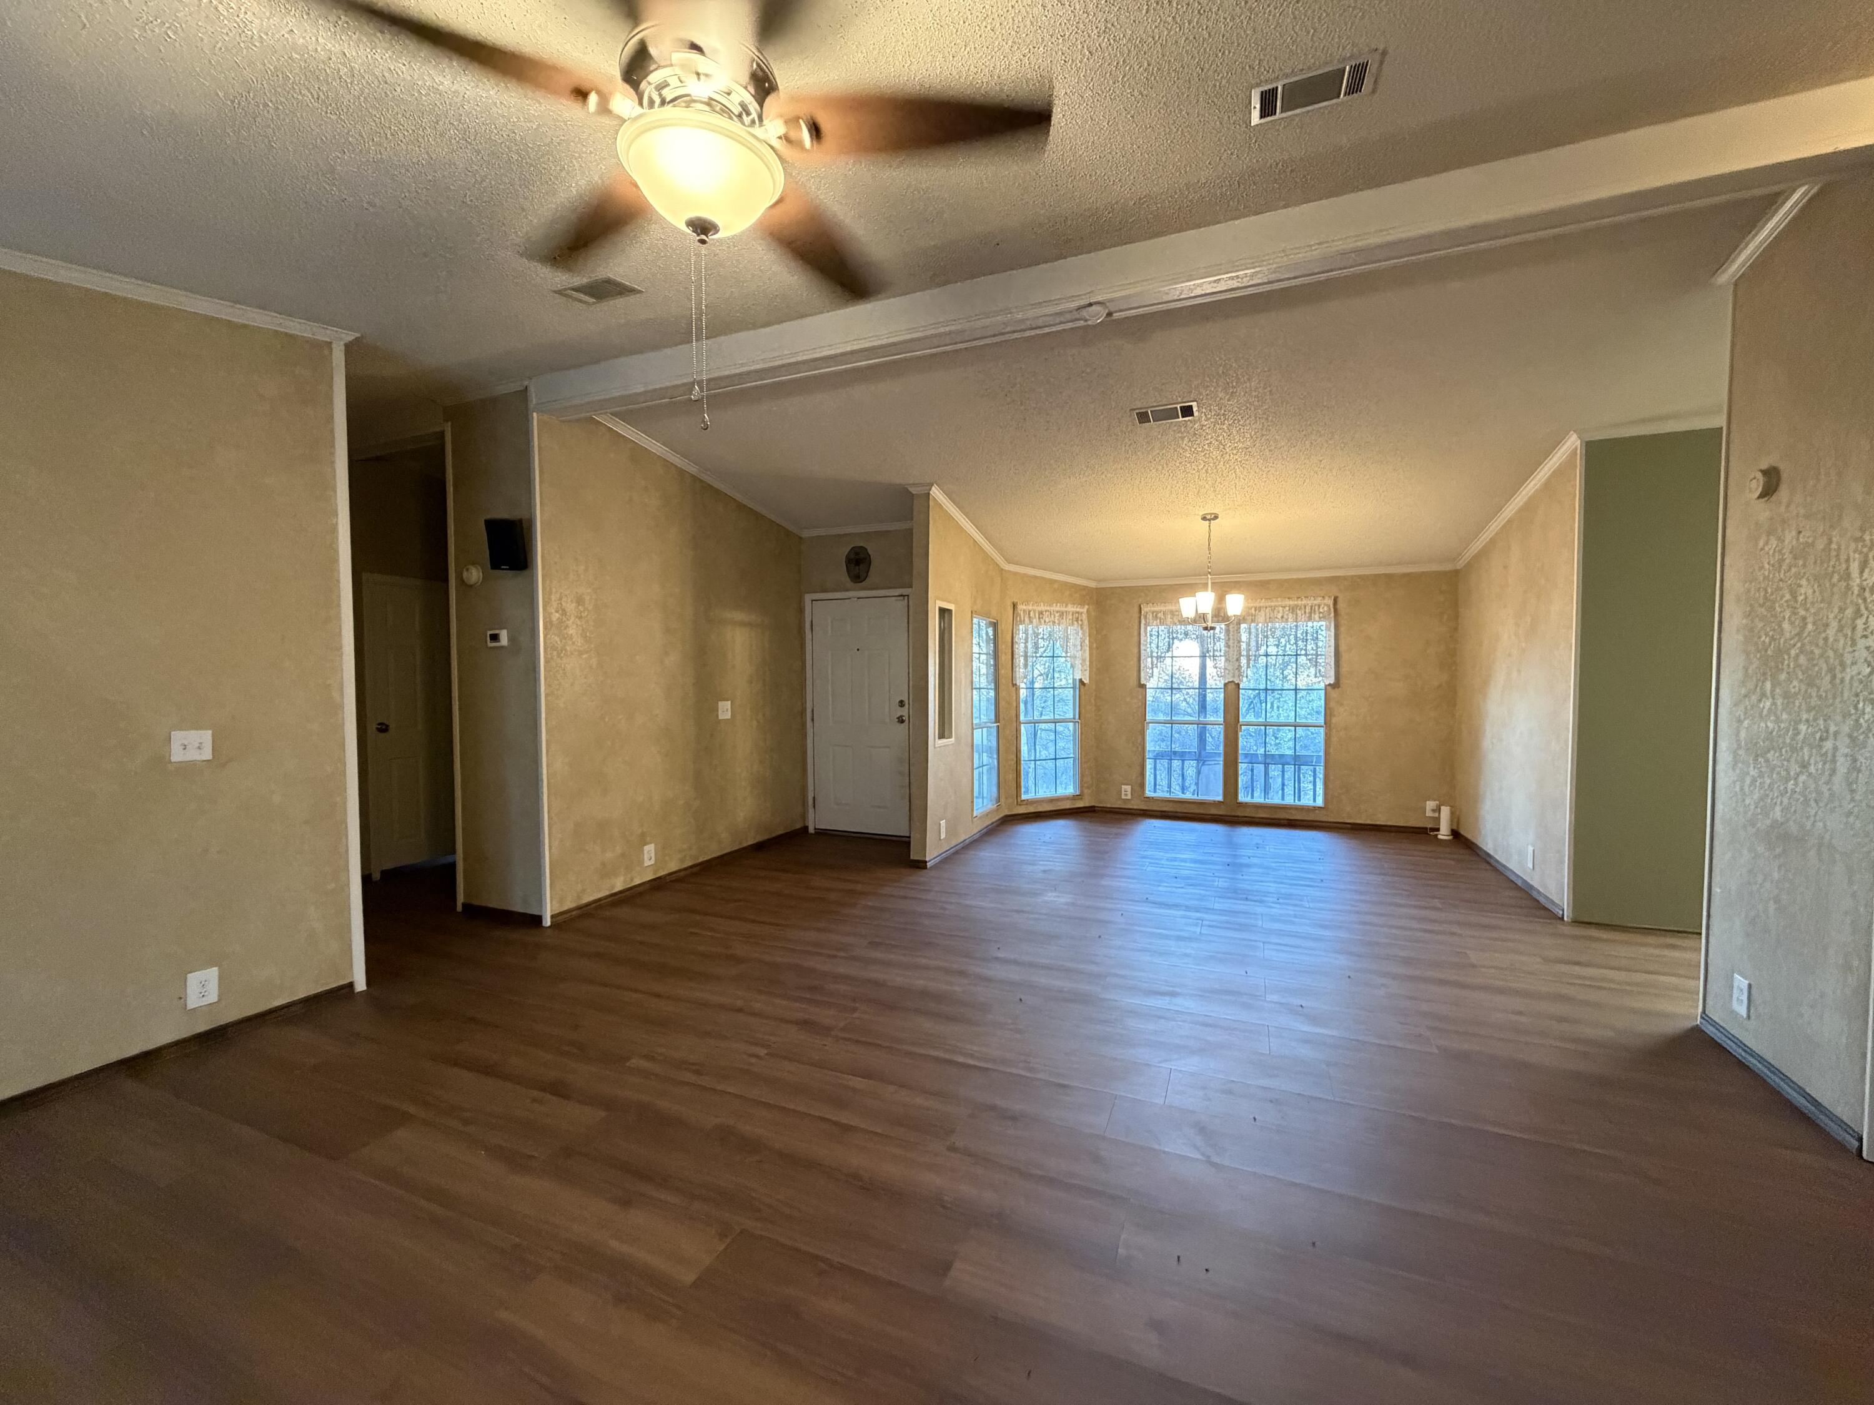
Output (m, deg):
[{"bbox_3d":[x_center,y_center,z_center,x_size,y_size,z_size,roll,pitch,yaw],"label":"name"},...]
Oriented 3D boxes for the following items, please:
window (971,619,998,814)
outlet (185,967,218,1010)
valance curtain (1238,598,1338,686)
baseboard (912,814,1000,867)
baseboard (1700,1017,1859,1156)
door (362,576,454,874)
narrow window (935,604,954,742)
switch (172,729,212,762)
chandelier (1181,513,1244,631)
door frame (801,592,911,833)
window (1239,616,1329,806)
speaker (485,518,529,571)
[{"bbox_3d":[0.403,0.123,6.443,0.060,1.650,0.660,1,3,24],"label":"window"},{"bbox_3d":[-2.776,1.079,2.866,0.012,0.130,0.087,1,2,23],"label":"outlet"},{"bbox_3d":[3.236,-0.562,7.024,0.832,0.812,0.100,1,2,23],"label":"valance curtain"},{"bbox_3d":[0.254,1.106,6.176,0.090,0.056,1.840,1,3,24],"label":"baseboard"},{"bbox_3d":[2.841,1.260,2.583,0.017,0.055,0.860,1,3,24],"label":"baseboard"},{"bbox_3d":[-3.744,0.154,5.518,0.060,2.046,0.759,1,3,24],"label":"door"},{"bbox_3d":[0.053,-0.209,5.728,0.080,1.053,0.360,1,3,22],"label":"narrow window"},{"bbox_3d":[-2.737,0.163,2.791,0.015,0.112,0.116,1,3,24],"label":"switch"},{"bbox_3d":[2.100,-0.985,5.801,0.450,0.870,0.450,1,2,23],"label":"chandelier"},{"bbox_3d":[-0.653,0.105,6.477,1.069,2.084,0.120,1,2,23],"label":"door frame"},{"bbox_3d":[3.106,0.082,6.827,0.710,1.680,0.060,1,3,24],"label":"window"},{"bbox_3d":[-2.263,-0.828,3.988,0.150,0.255,0.085,0,12,2],"label":"speaker"}]

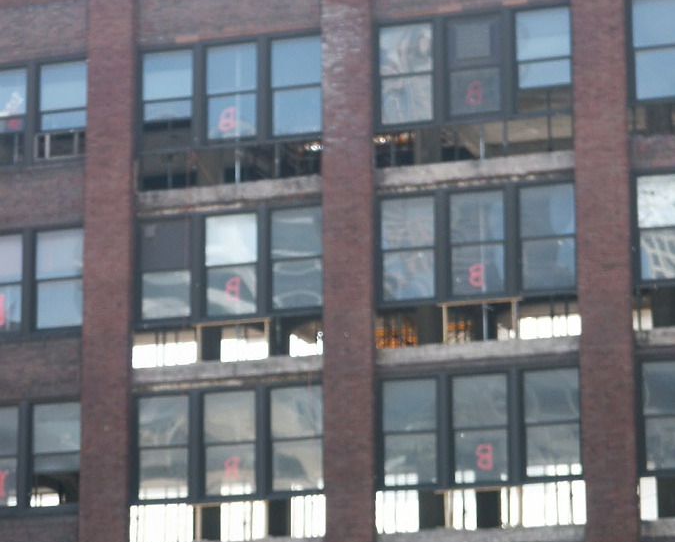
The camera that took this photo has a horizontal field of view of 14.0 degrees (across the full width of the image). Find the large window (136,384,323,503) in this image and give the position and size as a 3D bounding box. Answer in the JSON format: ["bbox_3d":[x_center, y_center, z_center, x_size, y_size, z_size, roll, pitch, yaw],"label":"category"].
[{"bbox_3d":[-2.273,3.629,57.757,4.280,2.330,0.200,-5,-14,18],"label":"large window"}]

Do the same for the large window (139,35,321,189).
[{"bbox_3d":[-2.319,-3.435,59.460,4.270,3.110,0.200,-5,-14,18],"label":"large window"}]

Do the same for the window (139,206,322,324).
[{"bbox_3d":[-2.294,-0.124,58.661,4.280,2.370,0.200,-5,-14,18],"label":"window"}]

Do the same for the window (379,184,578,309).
[{"bbox_3d":[2.855,-0.556,56.981,4.290,2.400,0.200,-5,-14,18],"label":"window"}]

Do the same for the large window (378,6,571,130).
[{"bbox_3d":[2.835,-4.264,57.873,4.290,2.370,0.200,-5,-14,18],"label":"large window"}]

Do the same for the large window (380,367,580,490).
[{"bbox_3d":[2.888,3.202,56.072,4.290,2.320,0.200,-5,-14,18],"label":"large window"}]

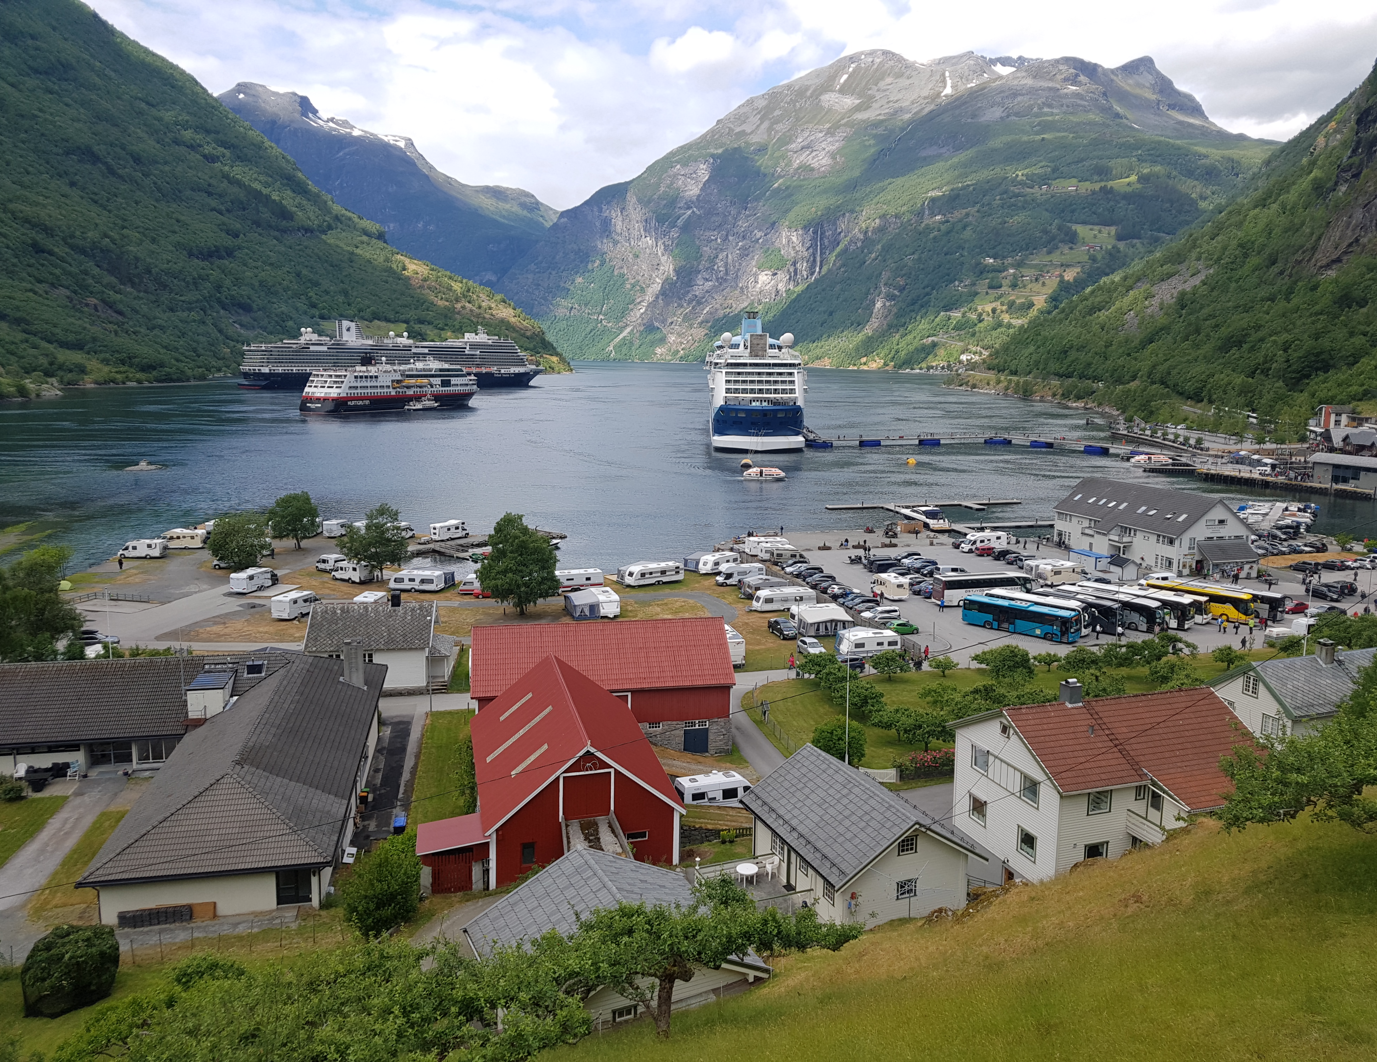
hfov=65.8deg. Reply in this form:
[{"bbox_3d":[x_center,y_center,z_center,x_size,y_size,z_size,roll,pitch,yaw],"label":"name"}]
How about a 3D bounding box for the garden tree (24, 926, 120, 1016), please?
[{"bbox_3d":[-26.986,19.102,46.536,3.897,3.561,3.897,0,10,0],"label":"garden tree"}]

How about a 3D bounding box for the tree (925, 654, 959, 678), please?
[{"bbox_3d":[25.990,13.712,108.543,3.243,2.126,3.243,0,10,0],"label":"tree"}]

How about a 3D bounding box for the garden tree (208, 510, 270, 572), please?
[{"bbox_3d":[-66.035,1.577,156.495,8.555,9.193,8.555,0,10,0],"label":"garden tree"}]

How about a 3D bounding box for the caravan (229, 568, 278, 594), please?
[{"bbox_3d":[-56.520,6.420,138.670,2.310,2.870,6.900,4,10,14],"label":"caravan"}]

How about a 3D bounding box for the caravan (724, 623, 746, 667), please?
[{"bbox_3d":[4.146,12.055,112.665,2.300,2.900,6.600,-1,10,-11],"label":"caravan"}]

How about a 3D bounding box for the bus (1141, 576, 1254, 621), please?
[{"bbox_3d":[64.162,9.082,134.190,12.300,3.550,2.570,9,13,41],"label":"bus"}]

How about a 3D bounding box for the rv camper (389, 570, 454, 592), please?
[{"bbox_3d":[-35.930,6.680,140.410,6.710,2.520,2.410,2,10,8],"label":"rv camper"}]

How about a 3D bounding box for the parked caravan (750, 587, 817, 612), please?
[{"bbox_3d":[11.333,7.975,127.528,7.200,2.500,2.350,-3,10,-17],"label":"parked caravan"}]

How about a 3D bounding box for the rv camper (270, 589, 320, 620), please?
[{"bbox_3d":[-48.760,8.980,132.539,2.340,2.850,6.800,3,10,16],"label":"rv camper"}]

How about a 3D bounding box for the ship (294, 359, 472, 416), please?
[{"bbox_3d":[-160.379,-85.124,602.364,21.500,30.500,135.500,5,11,25],"label":"ship"}]

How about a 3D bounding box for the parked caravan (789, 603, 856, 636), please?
[{"bbox_3d":[15.768,10.320,124.831,6.100,2.600,4.600,-2,10,-16],"label":"parked caravan"}]

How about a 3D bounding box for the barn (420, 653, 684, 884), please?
[{"bbox_3d":[-9.232,13.843,66.012,14.718,7.441,18.668,-2,10,-13],"label":"barn"}]

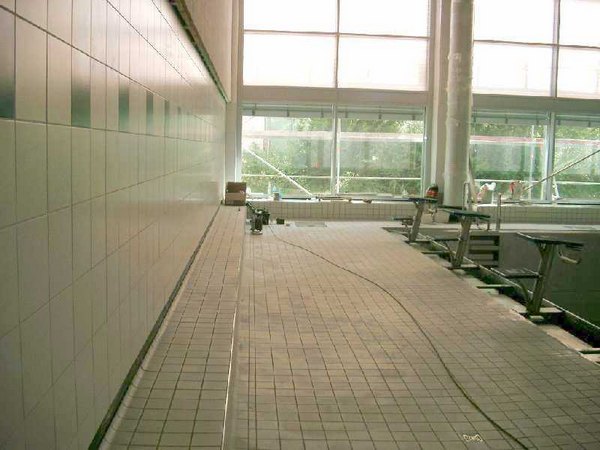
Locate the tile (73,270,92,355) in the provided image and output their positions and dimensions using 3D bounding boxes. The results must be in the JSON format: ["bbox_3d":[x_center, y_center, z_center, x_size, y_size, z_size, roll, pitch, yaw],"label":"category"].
[{"bbox_3d":[-0.749,0.298,2.195,0.010,0.248,0.242,1,7,-4],"label":"tile"}]

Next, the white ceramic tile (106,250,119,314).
[{"bbox_3d":[-0.804,0.247,2.754,0.010,0.257,0.252,1,7,-4],"label":"white ceramic tile"}]

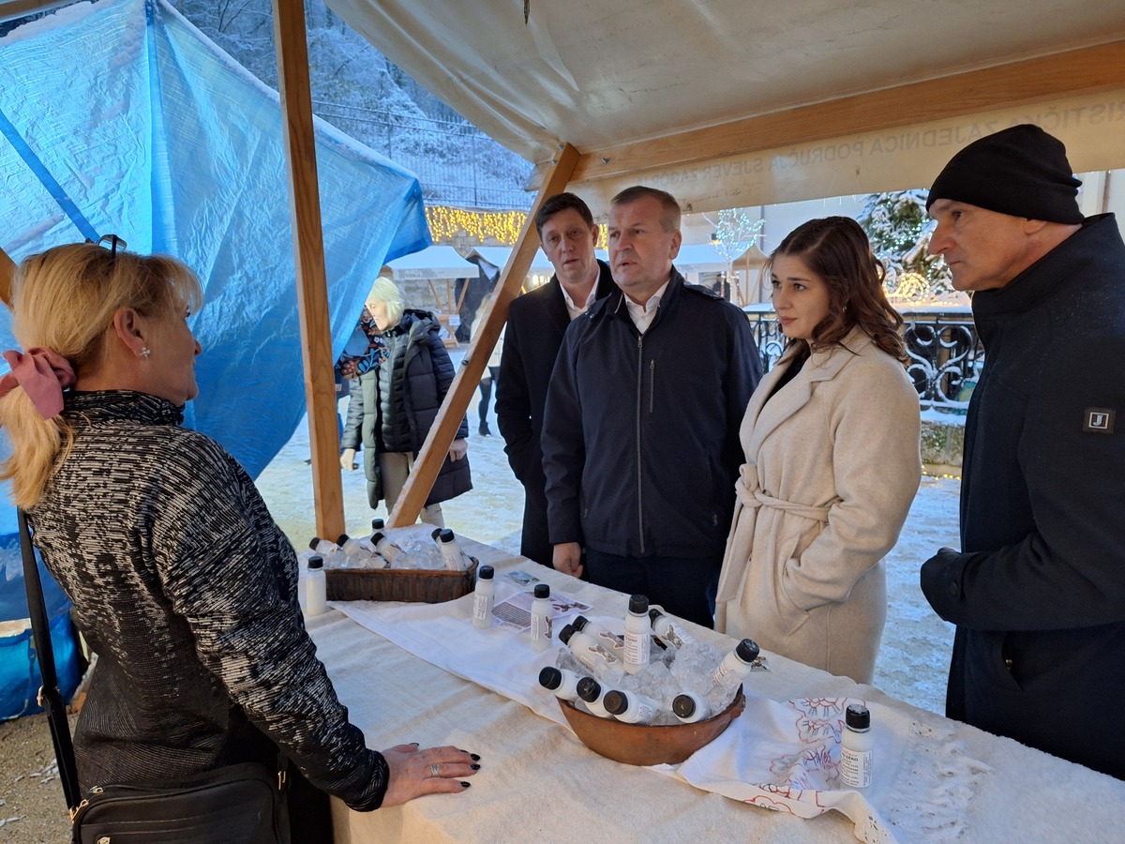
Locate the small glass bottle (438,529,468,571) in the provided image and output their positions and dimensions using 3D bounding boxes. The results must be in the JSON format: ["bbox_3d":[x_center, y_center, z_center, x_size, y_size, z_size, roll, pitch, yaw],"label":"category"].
[{"bbox_3d":[-0.247,0.306,1.702,0.041,0.124,0.041,-18,16,-11],"label":"small glass bottle"}]

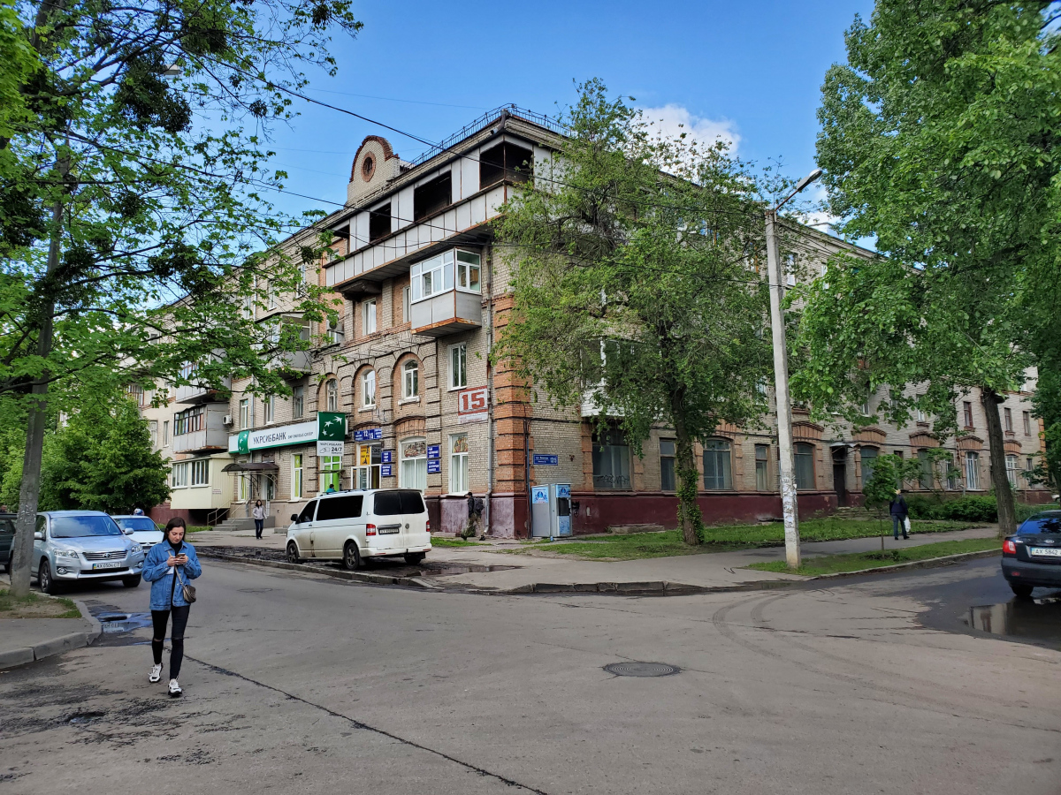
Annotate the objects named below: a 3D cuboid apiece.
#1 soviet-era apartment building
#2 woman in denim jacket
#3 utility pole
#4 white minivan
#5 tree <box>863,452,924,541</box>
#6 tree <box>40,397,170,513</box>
[{"bbox_3d":[4.151,0.232,65.029,57.000,17.800,50.000,5,-9,-41],"label":"soviet-era apartment building"},{"bbox_3d":[-3.485,2.014,7.769,0.580,1.680,0.600,2,-7,-25],"label":"woman in denim jacket"},{"bbox_3d":[6.328,-0.657,18.349,0.350,9.100,1.500,5,-9,-42],"label":"utility pole"},{"bbox_3d":[-4.826,3.520,21.710,1.950,1.990,4.890,5,-9,-42],"label":"white minivan"},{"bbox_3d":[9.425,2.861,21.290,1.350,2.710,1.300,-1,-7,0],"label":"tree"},{"bbox_3d":[-22.925,3.624,42.869,6.800,7.350,6.400,-1,-7,0],"label":"tree"}]

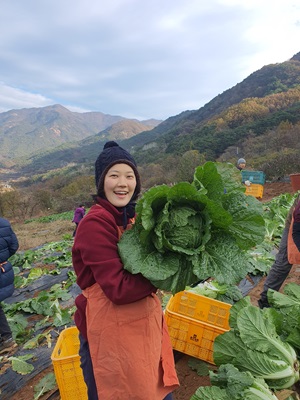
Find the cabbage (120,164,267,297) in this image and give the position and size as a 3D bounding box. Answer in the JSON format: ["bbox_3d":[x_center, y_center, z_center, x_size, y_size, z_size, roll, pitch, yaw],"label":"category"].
[{"bbox_3d":[0.155,0.105,1.130,0.510,0.460,0.340,-1,-13,4],"label":"cabbage"}]

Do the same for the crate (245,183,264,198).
[{"bbox_3d":[2.390,-0.200,7.050,0.520,0.315,0.365,6,6,25],"label":"crate"}]

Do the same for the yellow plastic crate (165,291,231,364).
[{"bbox_3d":[0.391,1.005,2.390,0.520,0.315,0.365,12,13,16],"label":"yellow plastic crate"}]

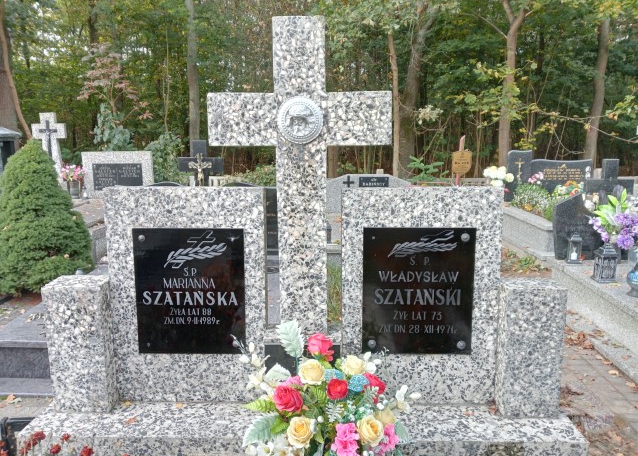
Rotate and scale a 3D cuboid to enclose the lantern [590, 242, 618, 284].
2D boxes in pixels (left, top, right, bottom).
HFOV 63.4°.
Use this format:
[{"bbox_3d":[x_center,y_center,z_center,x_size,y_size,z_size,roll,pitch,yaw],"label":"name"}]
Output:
[{"bbox_3d":[2.257,0.259,4.067,0.140,0.290,0.140,1,8,6],"label":"lantern"}]

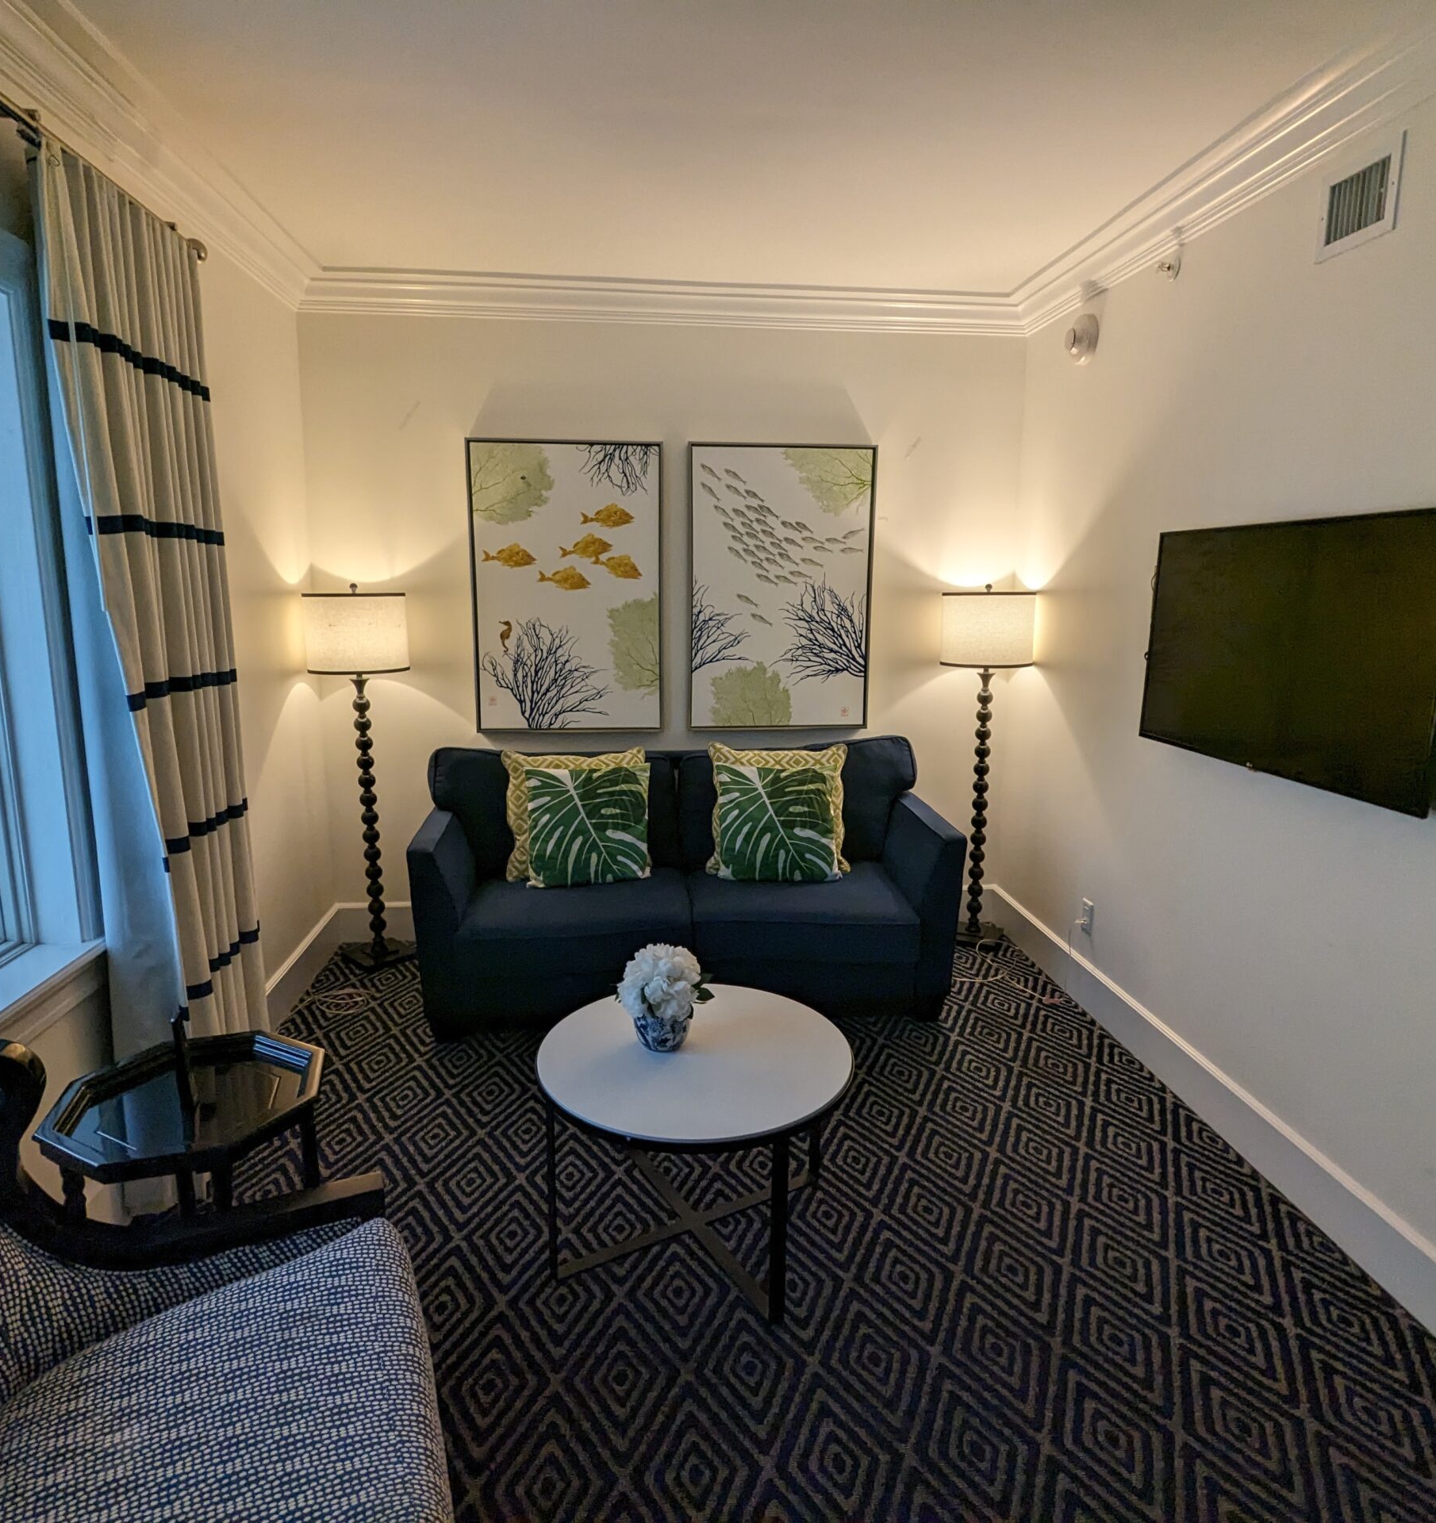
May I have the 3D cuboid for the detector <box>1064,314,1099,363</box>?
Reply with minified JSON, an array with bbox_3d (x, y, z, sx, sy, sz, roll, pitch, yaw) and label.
[{"bbox_3d":[1.353,-1.583,3.518,0.077,0.169,0.169,-1,11,-6],"label":"detector"}]

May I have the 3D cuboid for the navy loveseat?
[{"bbox_3d":[-0.121,0.422,3.692,1.935,0.956,0.908,-1,11,-6],"label":"navy loveseat"}]

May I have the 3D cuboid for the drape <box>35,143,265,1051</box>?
[{"bbox_3d":[-1.439,-0.133,2.474,0.160,2.480,0.774,-1,11,-6],"label":"drape"}]

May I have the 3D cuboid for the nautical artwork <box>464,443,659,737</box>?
[{"bbox_3d":[-0.637,-0.732,4.014,0.796,1.217,0.051,-1,11,-6],"label":"nautical artwork"}]

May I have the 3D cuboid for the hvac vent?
[{"bbox_3d":[1.504,-1.326,2.215,0.020,0.216,0.256,-1,11,-6],"label":"hvac vent"}]

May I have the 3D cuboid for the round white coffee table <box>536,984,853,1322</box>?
[{"bbox_3d":[-0.053,0.926,2.273,0.737,0.493,0.737,0,11,0],"label":"round white coffee table"}]

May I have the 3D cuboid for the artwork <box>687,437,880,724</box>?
[{"bbox_3d":[0.275,-0.745,4.089,0.801,1.209,0.045,-1,11,-6],"label":"artwork"}]

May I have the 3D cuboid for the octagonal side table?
[{"bbox_3d":[-1.056,0.950,1.946,0.478,0.587,0.478,-3,11,-16],"label":"octagonal side table"}]

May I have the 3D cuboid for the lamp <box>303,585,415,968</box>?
[{"bbox_3d":[-1.458,0.067,3.905,0.402,1.589,0.402,-1,11,-6],"label":"lamp"}]

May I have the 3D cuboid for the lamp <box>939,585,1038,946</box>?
[{"bbox_3d":[1.168,0.031,4.165,0.402,1.595,0.402,-1,11,-6],"label":"lamp"}]

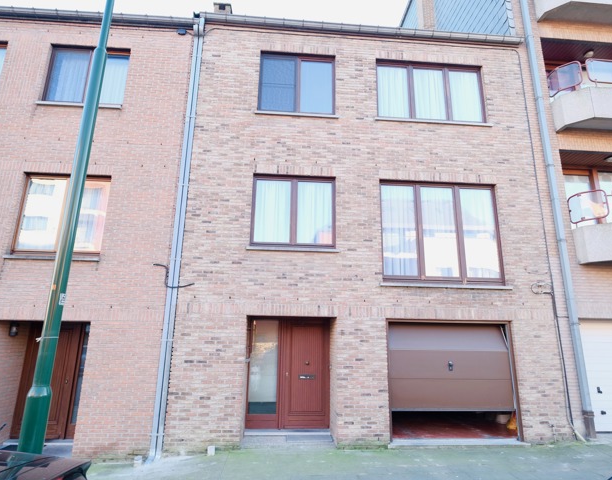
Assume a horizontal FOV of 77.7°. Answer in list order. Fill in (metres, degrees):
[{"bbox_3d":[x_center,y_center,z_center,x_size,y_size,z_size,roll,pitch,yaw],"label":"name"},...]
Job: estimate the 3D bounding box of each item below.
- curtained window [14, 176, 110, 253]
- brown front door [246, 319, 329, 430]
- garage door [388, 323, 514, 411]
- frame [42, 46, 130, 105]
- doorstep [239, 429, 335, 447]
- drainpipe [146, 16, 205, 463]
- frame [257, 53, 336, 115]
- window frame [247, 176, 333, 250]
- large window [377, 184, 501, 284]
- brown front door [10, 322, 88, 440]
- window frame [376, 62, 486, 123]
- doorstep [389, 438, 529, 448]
[{"bbox_3d":[-4.392,-0.452,6.929,1.547,1.496,0.110,2,-14,-4],"label":"curtained window"},{"bbox_3d":[-0.325,2.545,7.327,1.567,2.005,0.120,2,-14,-4],"label":"brown front door"},{"bbox_3d":[2.596,2.272,6.931,2.320,1.550,0.180,2,-14,-4],"label":"garage door"},{"bbox_3d":[-4.342,-3.267,7.632,1.554,1.234,0.110,2,-14,-4],"label":"frame"},{"bbox_3d":[-0.309,3.443,6.586,1.571,0.100,0.850,2,-14,-4],"label":"doorstep"},{"bbox_3d":[-2.286,-0.605,6.938,0.186,8.344,0.100,2,-14,-4],"label":"drainpipe"},{"bbox_3d":[-0.183,-3.236,7.945,1.564,1.350,0.110,2,-14,-4],"label":"frame"},{"bbox_3d":[-0.227,-0.543,7.273,1.571,1.374,0.110,2,-14,-4],"label":"window frame"},{"bbox_3d":[2.594,-0.136,7.389,2.349,2.020,0.110,2,-14,-4],"label":"large window"},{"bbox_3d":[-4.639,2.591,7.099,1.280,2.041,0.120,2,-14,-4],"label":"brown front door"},{"bbox_3d":[2.643,-3.139,8.139,2.329,1.329,0.110,2,-14,-4],"label":"window frame"},{"bbox_3d":[2.584,3.503,6.505,2.451,0.065,0.350,2,-14,-4],"label":"doorstep"}]

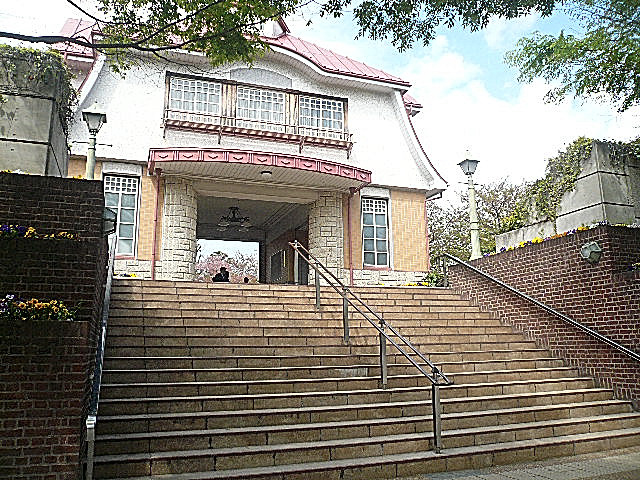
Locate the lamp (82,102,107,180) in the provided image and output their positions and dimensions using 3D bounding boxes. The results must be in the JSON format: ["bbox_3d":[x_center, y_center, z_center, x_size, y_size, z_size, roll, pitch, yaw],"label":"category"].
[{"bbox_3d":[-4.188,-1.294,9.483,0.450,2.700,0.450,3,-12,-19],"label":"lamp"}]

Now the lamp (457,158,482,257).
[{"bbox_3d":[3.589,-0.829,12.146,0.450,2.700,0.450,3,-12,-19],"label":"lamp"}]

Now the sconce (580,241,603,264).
[{"bbox_3d":[4.216,0.196,8.048,0.170,0.330,0.300,3,-12,-19],"label":"sconce"}]

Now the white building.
[{"bbox_3d":[-2.586,-2.431,17.516,12.200,9.500,8.600,3,-12,-19],"label":"white building"}]

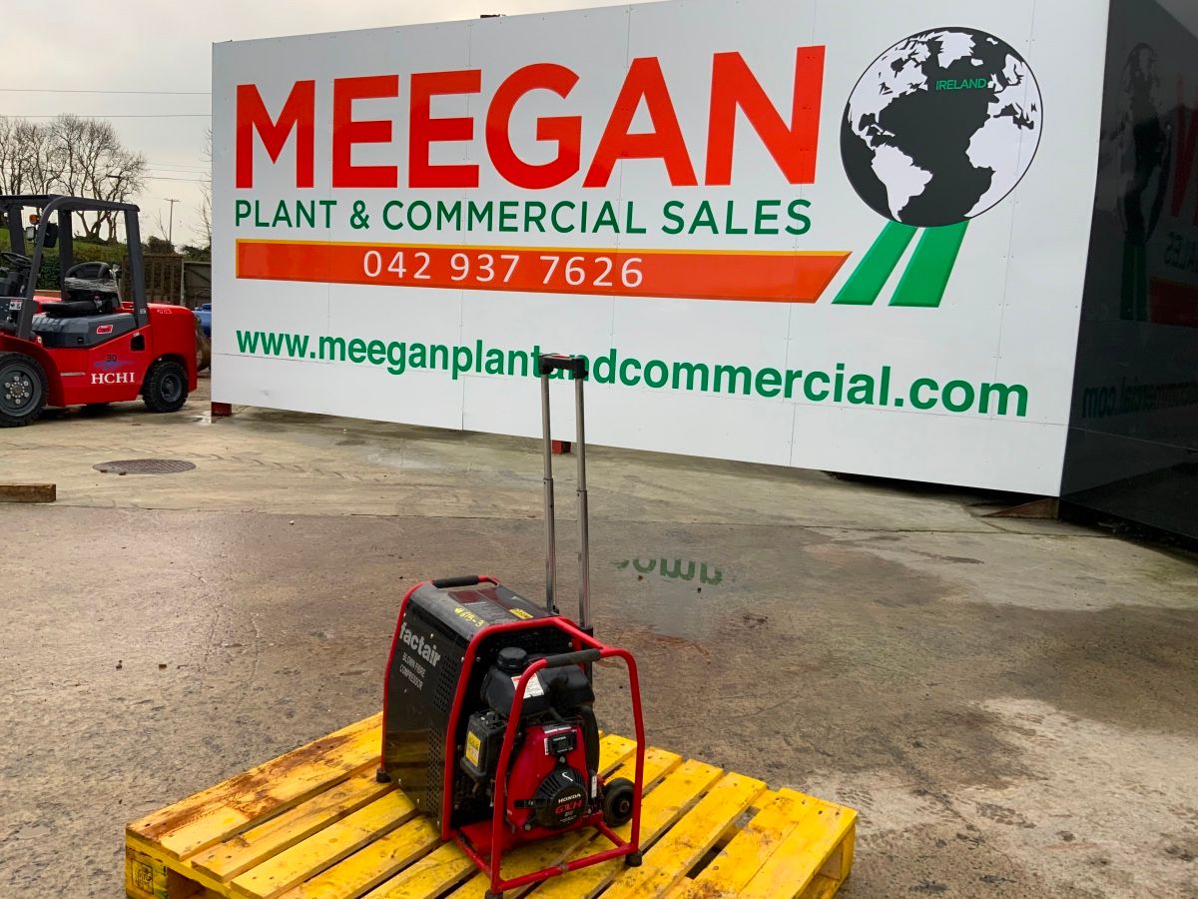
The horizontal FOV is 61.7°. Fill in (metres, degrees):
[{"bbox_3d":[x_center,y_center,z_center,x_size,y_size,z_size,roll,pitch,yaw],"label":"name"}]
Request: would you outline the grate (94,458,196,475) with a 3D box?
[{"bbox_3d":[-3.233,0.136,7.152,0.668,0.030,0.668,3,8,0],"label":"grate"}]

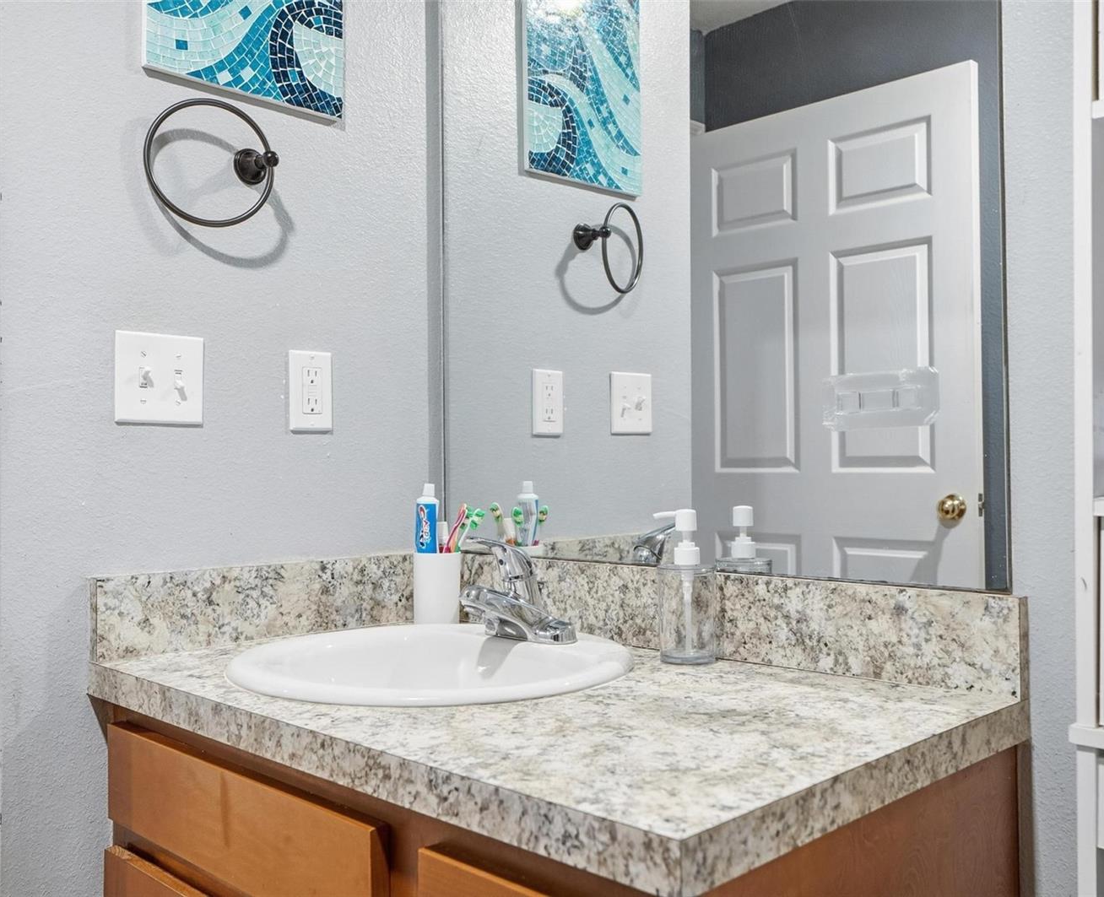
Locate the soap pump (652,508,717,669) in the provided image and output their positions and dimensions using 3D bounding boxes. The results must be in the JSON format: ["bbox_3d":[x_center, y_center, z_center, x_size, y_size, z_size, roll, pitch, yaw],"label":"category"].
[{"bbox_3d":[0.160,0.164,1.254,0.074,0.180,0.069,0,-1,-11],"label":"soap pump"}]

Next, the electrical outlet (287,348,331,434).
[{"bbox_3d":[-0.343,-0.081,1.495,0.009,0.115,0.071,-2,-2,45],"label":"electrical outlet"}]

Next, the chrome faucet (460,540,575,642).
[{"bbox_3d":[-0.059,0.179,1.335,0.152,0.134,0.154,-2,-2,45],"label":"chrome faucet"}]

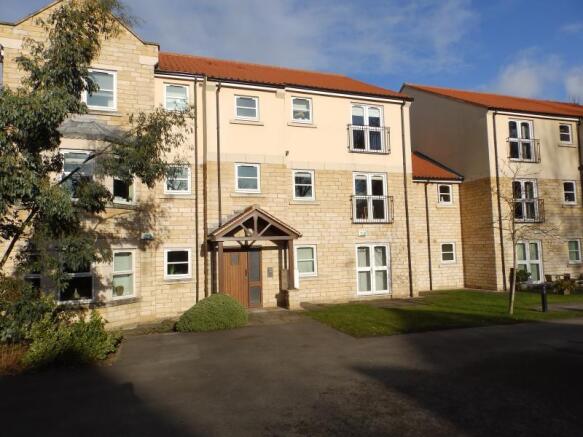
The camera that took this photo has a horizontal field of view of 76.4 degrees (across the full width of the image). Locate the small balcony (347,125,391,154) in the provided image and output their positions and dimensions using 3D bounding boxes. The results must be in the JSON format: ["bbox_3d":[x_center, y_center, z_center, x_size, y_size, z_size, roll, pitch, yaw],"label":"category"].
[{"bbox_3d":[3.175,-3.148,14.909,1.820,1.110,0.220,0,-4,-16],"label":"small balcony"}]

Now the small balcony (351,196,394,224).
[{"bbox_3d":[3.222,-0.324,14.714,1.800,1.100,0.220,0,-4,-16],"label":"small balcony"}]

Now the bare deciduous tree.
[{"bbox_3d":[6.998,0.565,11.057,1.720,4.630,1.650,-4,-5,32],"label":"bare deciduous tree"}]

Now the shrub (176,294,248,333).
[{"bbox_3d":[-2.277,2.653,10.734,2.000,0.860,1.600,0,-4,-16],"label":"shrub"}]

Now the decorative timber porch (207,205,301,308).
[{"bbox_3d":[-1.272,1.388,12.669,3.030,3.600,1.350,0,-4,-16],"label":"decorative timber porch"}]

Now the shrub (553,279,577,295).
[{"bbox_3d":[11.019,2.745,14.954,0.780,0.620,0.700,-4,-5,36],"label":"shrub"}]

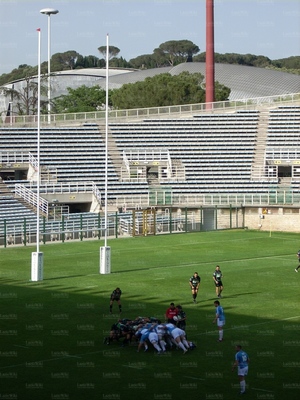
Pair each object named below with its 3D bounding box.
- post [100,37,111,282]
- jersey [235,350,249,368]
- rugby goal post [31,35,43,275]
[{"bbox_3d":[-2.850,-3.008,85.400,0.480,15.600,0.500,3,4,45],"label":"post"},{"bbox_3d":[3.297,5.711,46.700,0.530,0.680,0.330,-1,3,-34],"label":"jersey"},{"bbox_3d":[-6.959,-2.805,81.400,0.480,15.600,0.500,3,4,45],"label":"rugby goal post"}]

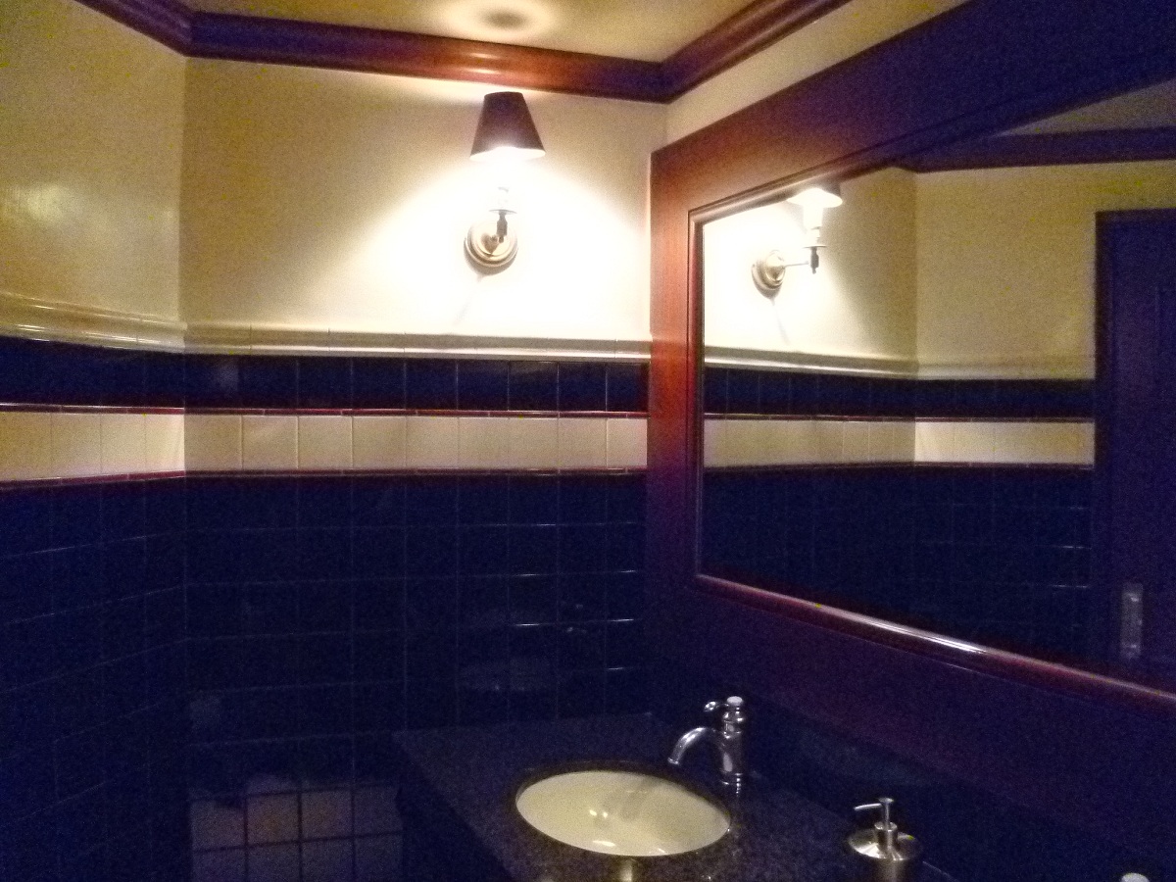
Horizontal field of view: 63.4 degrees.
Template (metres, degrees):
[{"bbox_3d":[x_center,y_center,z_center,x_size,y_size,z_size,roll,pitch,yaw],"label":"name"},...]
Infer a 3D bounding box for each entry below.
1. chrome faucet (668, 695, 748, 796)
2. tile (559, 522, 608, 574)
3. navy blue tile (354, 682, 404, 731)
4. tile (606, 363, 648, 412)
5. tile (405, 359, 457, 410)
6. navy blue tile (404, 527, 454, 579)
[{"bbox_3d":[0.213,0.545,1.699,0.160,0.161,0.050,0,1,-25],"label":"chrome faucet"},{"bbox_3d":[-0.013,0.239,2.121,0.107,0.107,0.009,0,1,-12],"label":"tile"},{"bbox_3d":[-0.445,0.570,2.036,0.107,0.107,0.009,0,1,-12],"label":"navy blue tile"},{"bbox_3d":[0.092,-0.120,2.134,0.100,0.107,0.009,0,1,-12],"label":"tile"},{"bbox_3d":[-0.335,-0.121,2.040,0.108,0.108,0.010,0,1,-13],"label":"tile"},{"bbox_3d":[-0.334,0.237,2.036,0.108,0.108,0.009,0,1,-12],"label":"navy blue tile"}]

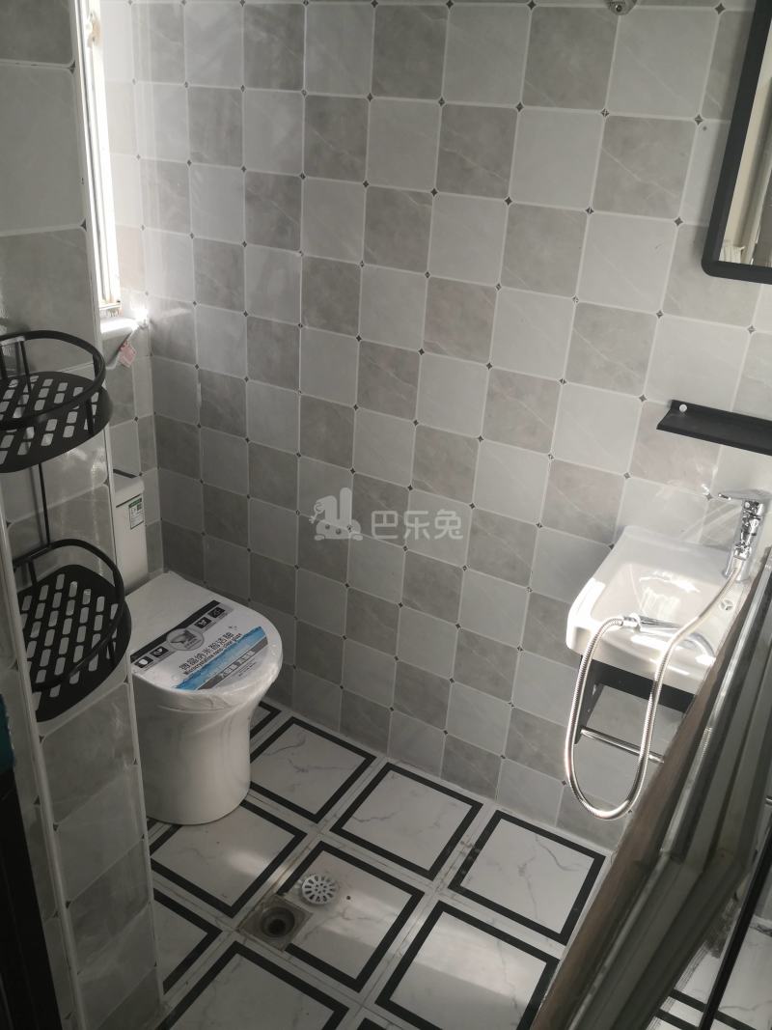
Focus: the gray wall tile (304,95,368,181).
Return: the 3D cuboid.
[{"bbox_3d":[-0.096,-0.730,1.561,0.150,0.150,0.010,17,29,25],"label":"gray wall tile"}]

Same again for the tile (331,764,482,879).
[{"bbox_3d":[0.053,0.713,1.895,0.264,0.010,0.264,17,28,25],"label":"tile"}]

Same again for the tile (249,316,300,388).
[{"bbox_3d":[-0.254,-0.365,1.822,0.150,0.150,0.010,17,29,25],"label":"tile"}]

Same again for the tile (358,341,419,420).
[{"bbox_3d":[0.003,-0.282,1.690,0.148,0.148,0.010,17,29,25],"label":"tile"}]

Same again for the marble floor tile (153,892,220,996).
[{"bbox_3d":[-0.506,0.842,1.551,0.267,0.010,0.265,17,29,25],"label":"marble floor tile"}]

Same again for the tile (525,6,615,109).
[{"bbox_3d":[0.302,-0.747,1.317,0.148,0.148,0.010,17,28,25],"label":"tile"}]

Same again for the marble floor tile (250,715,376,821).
[{"bbox_3d":[-0.205,0.634,2.026,0.267,0.010,0.265,17,29,25],"label":"marble floor tile"}]

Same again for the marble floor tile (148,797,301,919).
[{"bbox_3d":[-0.355,0.737,1.784,0.264,0.010,0.264,17,28,25],"label":"marble floor tile"}]

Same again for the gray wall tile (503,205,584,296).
[{"bbox_3d":[0.283,-0.476,1.444,0.148,0.148,0.010,17,28,25],"label":"gray wall tile"}]

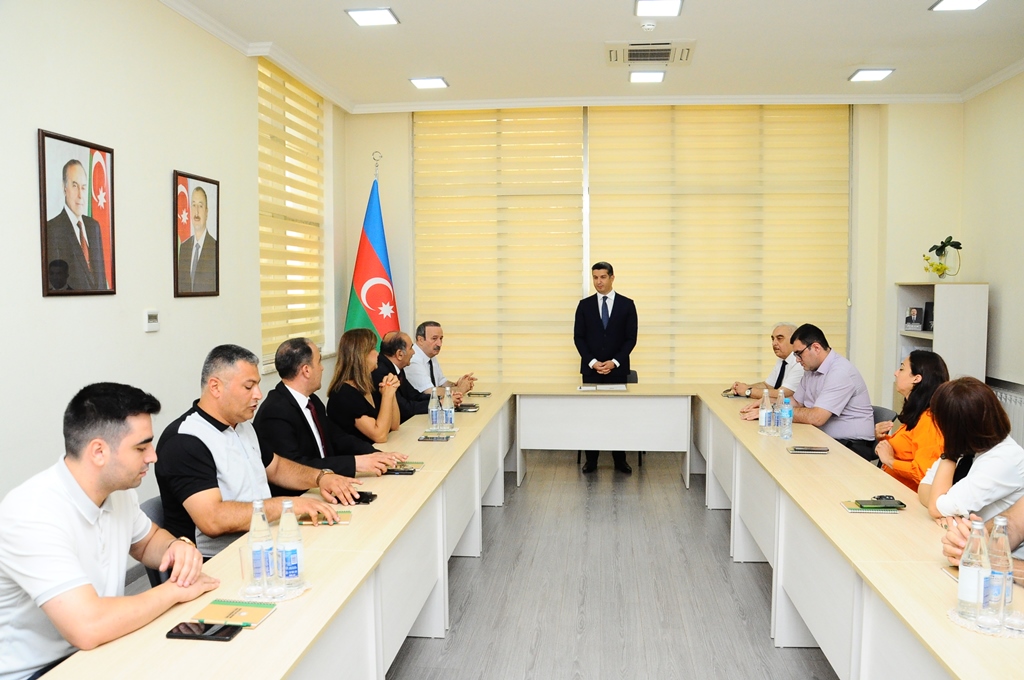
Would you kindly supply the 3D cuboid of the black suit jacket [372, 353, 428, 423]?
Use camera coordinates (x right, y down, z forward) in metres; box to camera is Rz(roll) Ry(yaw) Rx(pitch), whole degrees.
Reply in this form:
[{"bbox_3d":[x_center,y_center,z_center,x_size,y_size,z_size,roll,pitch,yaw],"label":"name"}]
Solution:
[{"bbox_3d":[-0.733,0.432,5.136,0.500,0.700,0.530,0,4,4],"label":"black suit jacket"}]

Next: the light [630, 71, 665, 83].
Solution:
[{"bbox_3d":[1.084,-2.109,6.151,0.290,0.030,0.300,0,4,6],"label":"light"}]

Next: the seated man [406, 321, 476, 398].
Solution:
[{"bbox_3d":[-0.560,0.508,5.868,0.700,1.310,0.540,3,5,31],"label":"seated man"}]

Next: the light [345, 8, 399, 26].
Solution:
[{"bbox_3d":[-0.900,-2.100,4.994,0.290,0.035,0.290,1,4,6],"label":"light"}]

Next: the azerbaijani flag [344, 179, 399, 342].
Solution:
[{"bbox_3d":[-1.244,-0.415,6.812,0.560,2.040,0.400,0,4,6],"label":"azerbaijani flag"}]

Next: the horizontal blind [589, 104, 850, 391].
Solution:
[{"bbox_3d":[1.863,-0.721,6.980,2.340,2.760,0.070,0,4,6],"label":"horizontal blind"}]

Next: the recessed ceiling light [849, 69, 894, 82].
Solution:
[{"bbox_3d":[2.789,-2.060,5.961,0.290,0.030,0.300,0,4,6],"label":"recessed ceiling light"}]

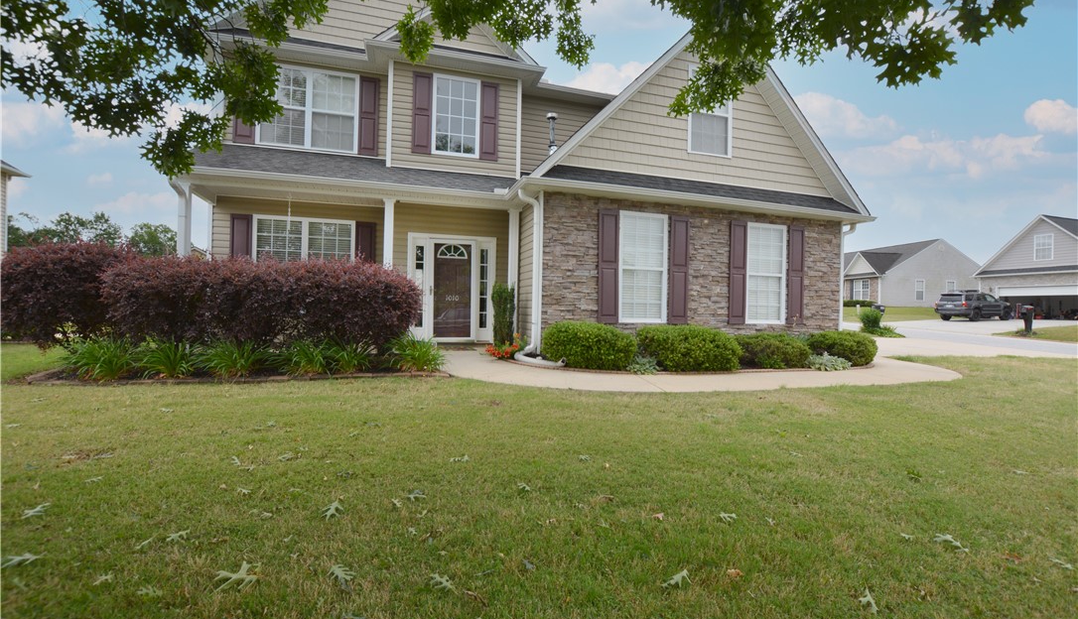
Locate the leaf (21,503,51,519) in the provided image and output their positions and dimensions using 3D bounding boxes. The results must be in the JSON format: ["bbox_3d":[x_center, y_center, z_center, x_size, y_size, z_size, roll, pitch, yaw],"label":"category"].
[{"bbox_3d":[-2.460,0.986,2.198,0.082,0.035,0.149,1,0,-43],"label":"leaf"}]

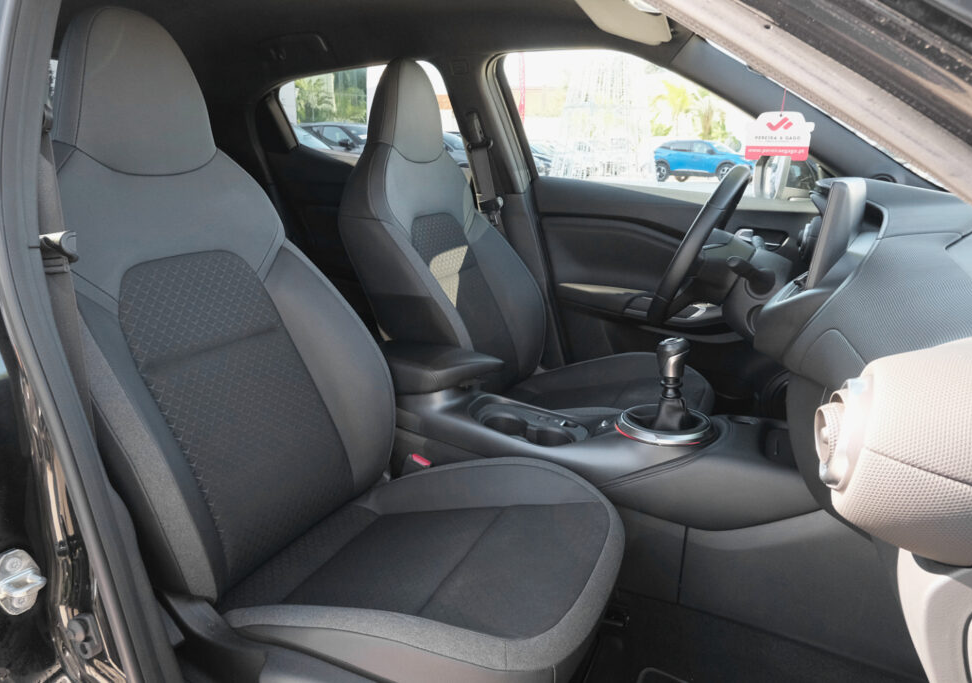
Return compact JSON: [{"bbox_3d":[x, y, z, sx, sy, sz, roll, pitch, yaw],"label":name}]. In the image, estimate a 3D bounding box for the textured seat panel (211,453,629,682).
[{"bbox_3d":[-0.065,0.330,0.942,0.502,0.164,0.487,1,15,29],"label":"textured seat panel"}]

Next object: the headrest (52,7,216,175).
[{"bbox_3d":[-0.553,-0.381,1.006,0.113,0.246,0.256,-8,10,31],"label":"headrest"}]

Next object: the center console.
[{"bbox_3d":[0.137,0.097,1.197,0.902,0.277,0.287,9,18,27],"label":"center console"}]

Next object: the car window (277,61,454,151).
[{"bbox_3d":[-0.369,-0.695,2.039,0.687,0.297,0.061,9,33,27],"label":"car window"}]

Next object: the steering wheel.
[{"bbox_3d":[0.466,-0.184,1.367,0.092,0.364,0.369,32,28,17],"label":"steering wheel"}]

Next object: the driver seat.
[{"bbox_3d":[0.108,-0.177,1.569,0.902,0.953,0.512,9,18,27],"label":"driver seat"}]

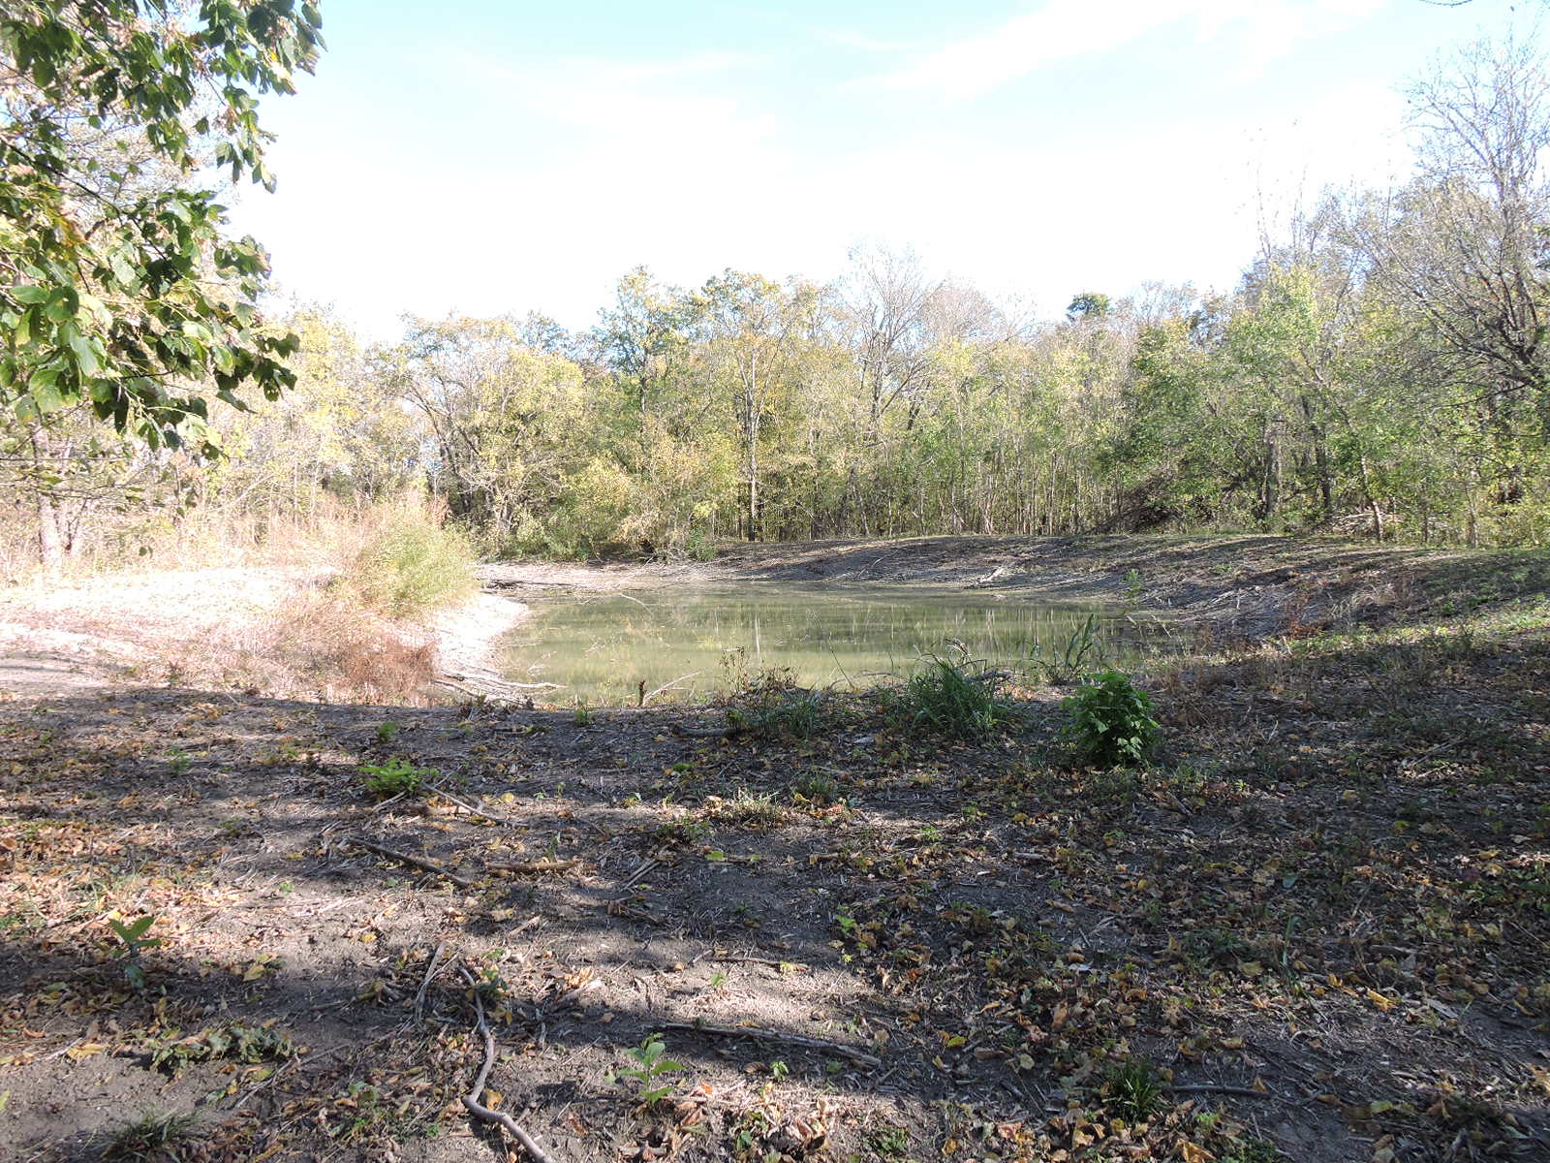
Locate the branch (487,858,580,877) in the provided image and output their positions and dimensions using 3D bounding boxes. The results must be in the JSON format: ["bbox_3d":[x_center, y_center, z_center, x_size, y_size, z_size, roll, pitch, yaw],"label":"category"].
[{"bbox_3d":[-1.111,1.308,4.968,0.411,0.050,0.070,0,3,-2],"label":"branch"}]

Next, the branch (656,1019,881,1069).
[{"bbox_3d":[-0.032,1.396,3.264,0.720,0.045,0.090,1,4,18],"label":"branch"}]

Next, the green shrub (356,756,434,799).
[{"bbox_3d":[-2.268,1.144,6.434,0.440,0.230,0.400,0,3,0],"label":"green shrub"}]

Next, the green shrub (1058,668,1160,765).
[{"bbox_3d":[2.278,0.906,7.294,0.660,0.620,0.600,0,3,0],"label":"green shrub"}]

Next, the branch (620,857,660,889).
[{"bbox_3d":[-0.599,1.280,4.812,0.080,0.050,0.394,1,3,13],"label":"branch"}]

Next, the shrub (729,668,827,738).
[{"bbox_3d":[0.024,0.964,8.350,0.780,0.500,0.650,0,3,0],"label":"shrub"}]

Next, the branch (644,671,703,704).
[{"bbox_3d":[-0.876,0.907,9.200,0.520,0.290,0.150,0,3,-6],"label":"branch"}]

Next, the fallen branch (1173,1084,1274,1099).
[{"bbox_3d":[1.247,1.419,2.996,0.269,0.025,0.035,1,3,10],"label":"fallen branch"}]

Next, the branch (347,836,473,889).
[{"bbox_3d":[-1.710,1.266,4.965,1.058,0.060,0.080,3,4,41],"label":"branch"}]

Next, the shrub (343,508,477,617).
[{"bbox_3d":[-6.557,-0.315,19.300,2.250,1.870,1.950,-1,3,-19],"label":"shrub"}]

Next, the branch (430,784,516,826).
[{"bbox_3d":[-1.721,1.242,6.075,0.090,0.070,1.026,-3,5,-42],"label":"branch"}]

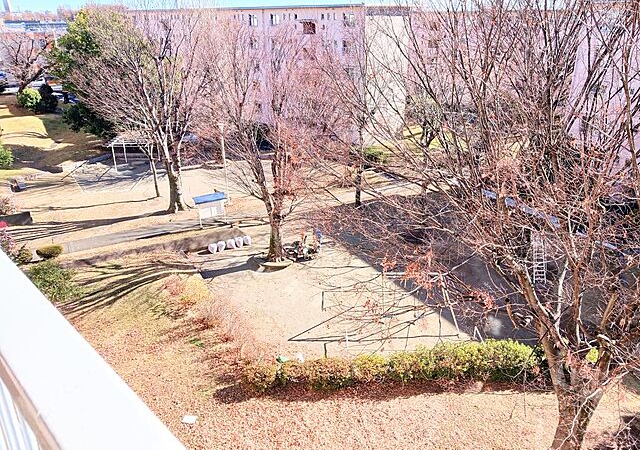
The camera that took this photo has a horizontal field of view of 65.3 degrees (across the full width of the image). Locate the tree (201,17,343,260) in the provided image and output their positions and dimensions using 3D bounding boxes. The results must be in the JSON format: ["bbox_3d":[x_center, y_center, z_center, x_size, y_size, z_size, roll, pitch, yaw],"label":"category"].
[{"bbox_3d":[-2.360,-3.870,25.270,7.100,12.400,7.100,-1,22,0],"label":"tree"}]

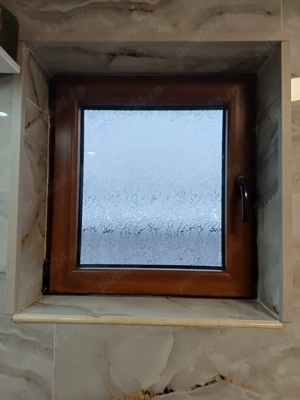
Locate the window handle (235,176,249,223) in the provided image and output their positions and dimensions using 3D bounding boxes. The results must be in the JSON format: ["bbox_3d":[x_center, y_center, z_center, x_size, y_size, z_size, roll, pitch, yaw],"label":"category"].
[{"bbox_3d":[0.283,-0.002,0.881,0.033,0.141,0.055,1,-2,2],"label":"window handle"}]

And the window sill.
[{"bbox_3d":[-0.007,0.315,0.829,0.688,0.020,0.193,1,-2,2],"label":"window sill"}]

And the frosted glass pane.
[{"bbox_3d":[0.005,-0.041,0.940,0.460,0.512,0.024,1,-2,2],"label":"frosted glass pane"}]

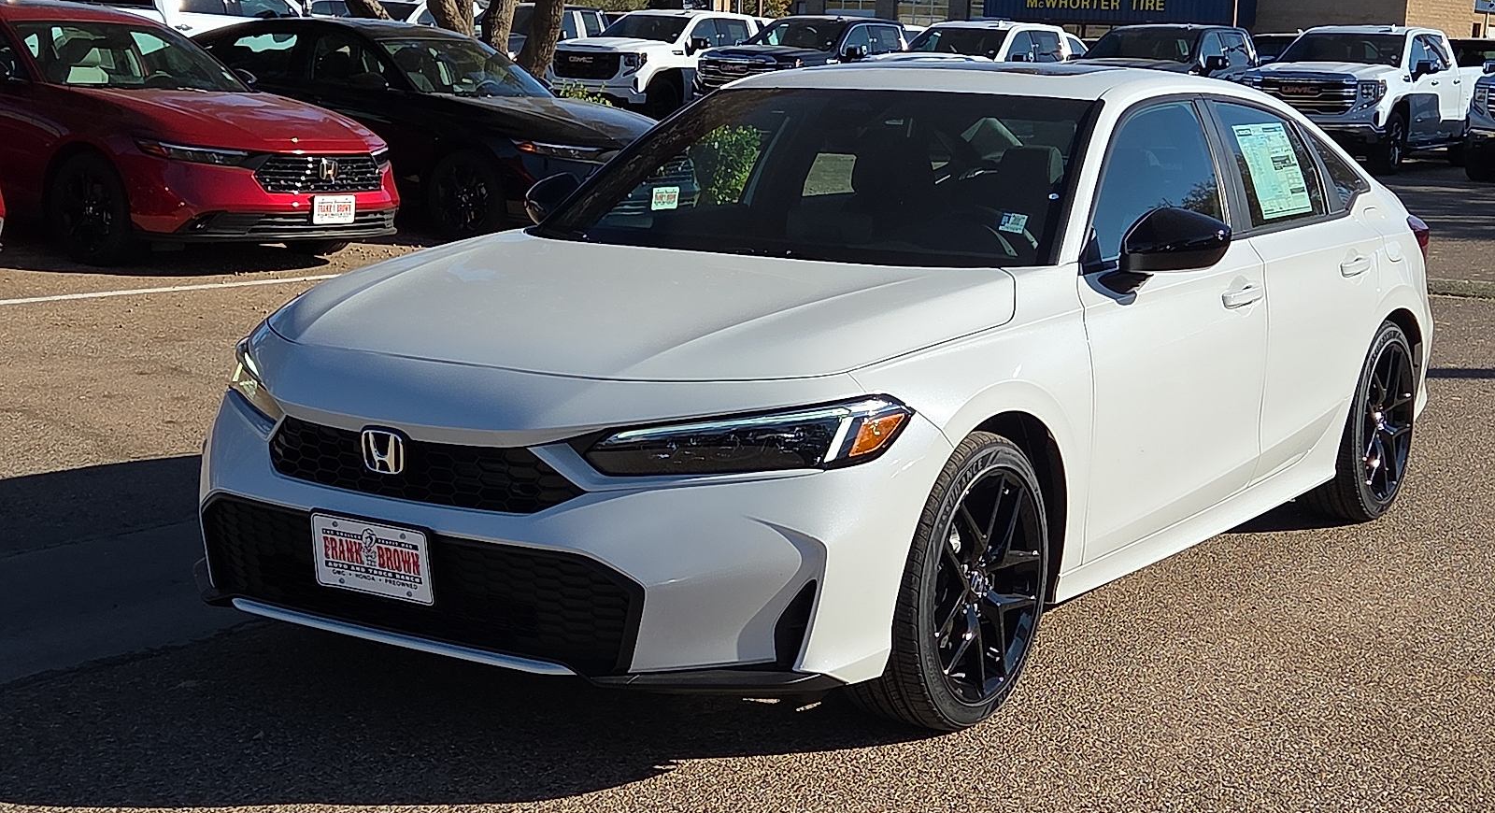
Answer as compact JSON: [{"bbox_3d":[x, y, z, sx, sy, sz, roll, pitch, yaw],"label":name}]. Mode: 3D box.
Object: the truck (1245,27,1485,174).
[{"bbox_3d":[8.573,-4.309,29.863,2.060,1.920,5.890,7,11,31],"label":"truck"}]

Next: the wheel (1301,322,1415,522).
[{"bbox_3d":[1.906,0.033,6.835,0.235,0.645,0.645,7,11,33],"label":"wheel"}]

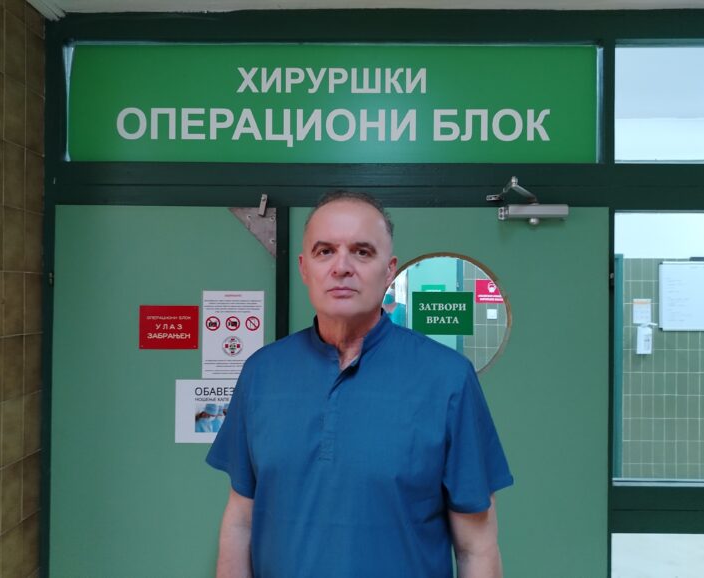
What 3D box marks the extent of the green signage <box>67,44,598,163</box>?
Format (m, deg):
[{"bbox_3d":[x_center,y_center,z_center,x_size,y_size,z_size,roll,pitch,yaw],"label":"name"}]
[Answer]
[{"bbox_3d":[-0.072,-0.637,1.834,1.812,0.411,0.020,0,0,1],"label":"green signage"}]

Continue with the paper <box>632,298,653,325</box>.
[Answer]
[{"bbox_3d":[2.542,0.198,4.667,0.154,0.216,0.008,0,0,1],"label":"paper"}]

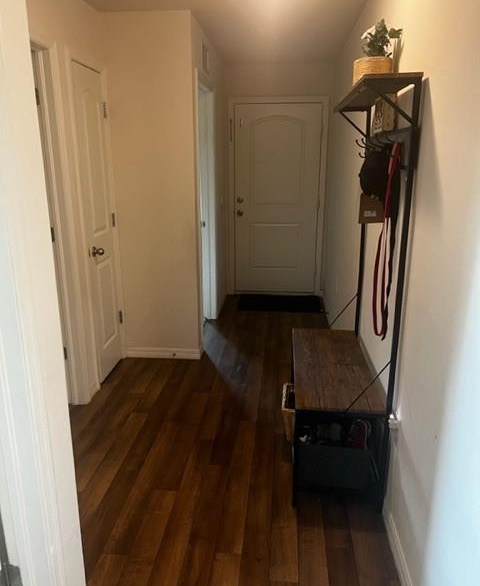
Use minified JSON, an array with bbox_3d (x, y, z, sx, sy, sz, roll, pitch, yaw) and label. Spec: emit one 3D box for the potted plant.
[{"bbox_3d":[0.560,-0.959,1.934,0.185,0.256,0.185,1,15,5],"label":"potted plant"}]

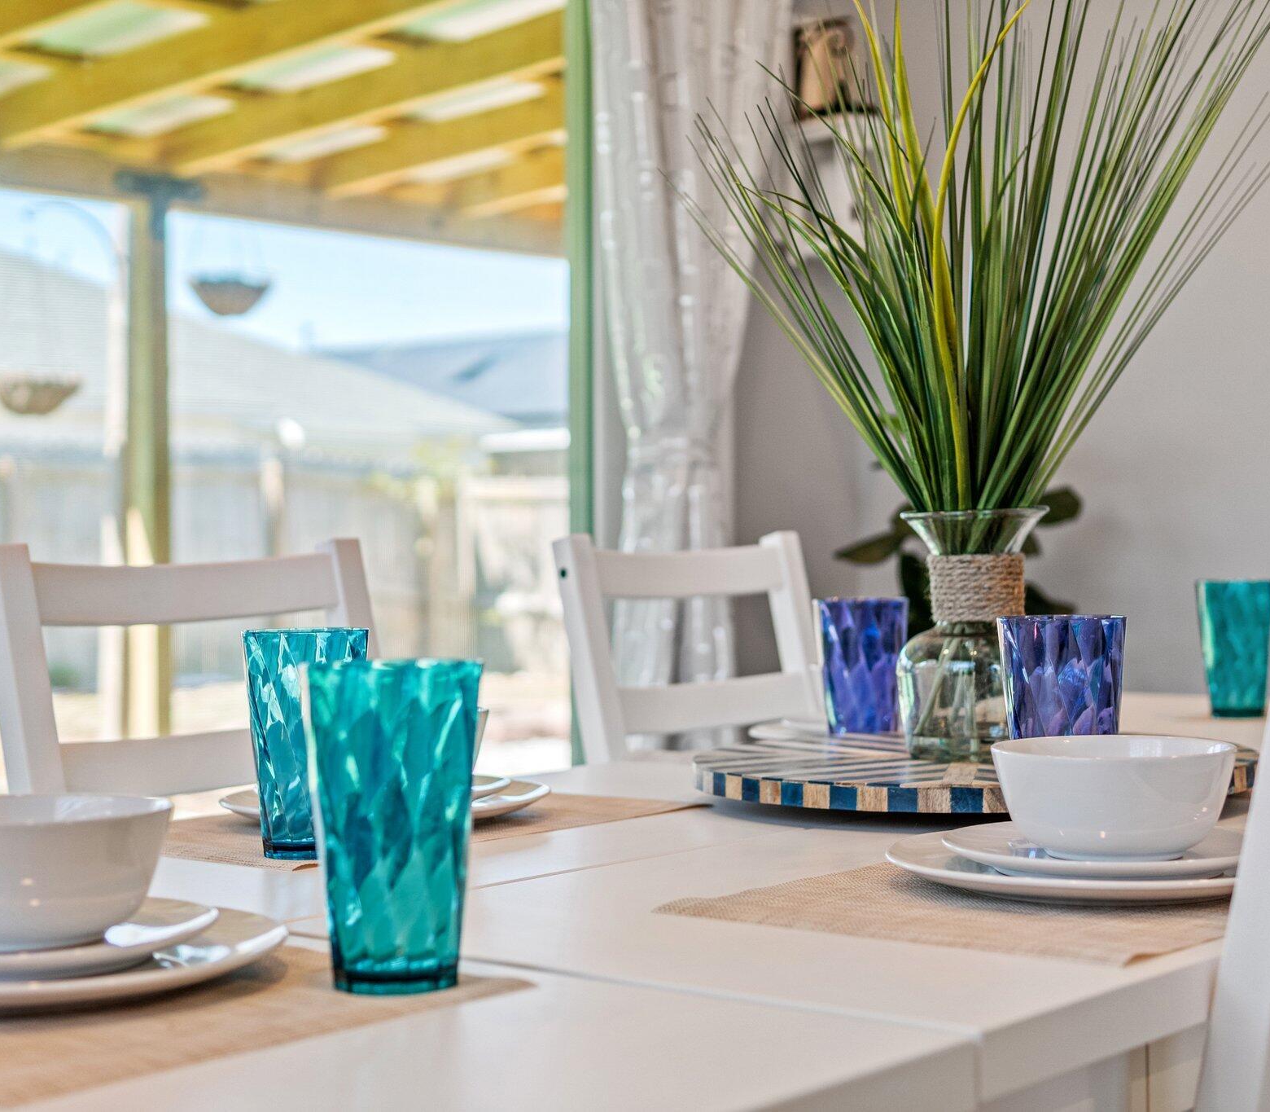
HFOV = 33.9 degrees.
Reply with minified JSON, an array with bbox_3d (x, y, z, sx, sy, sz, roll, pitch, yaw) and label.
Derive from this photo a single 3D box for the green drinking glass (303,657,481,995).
[{"bbox_3d":[-0.121,0.135,1.050,0.089,0.160,0.089,-1,0,0],"label":"green drinking glass"}]

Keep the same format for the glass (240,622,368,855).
[{"bbox_3d":[-0.234,0.133,1.491,0.089,0.160,0.089,-1,0,0],"label":"glass"}]

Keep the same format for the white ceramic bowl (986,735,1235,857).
[{"bbox_3d":[0.313,0.159,1.362,0.155,0.068,0.155,-1,0,0],"label":"white ceramic bowl"}]

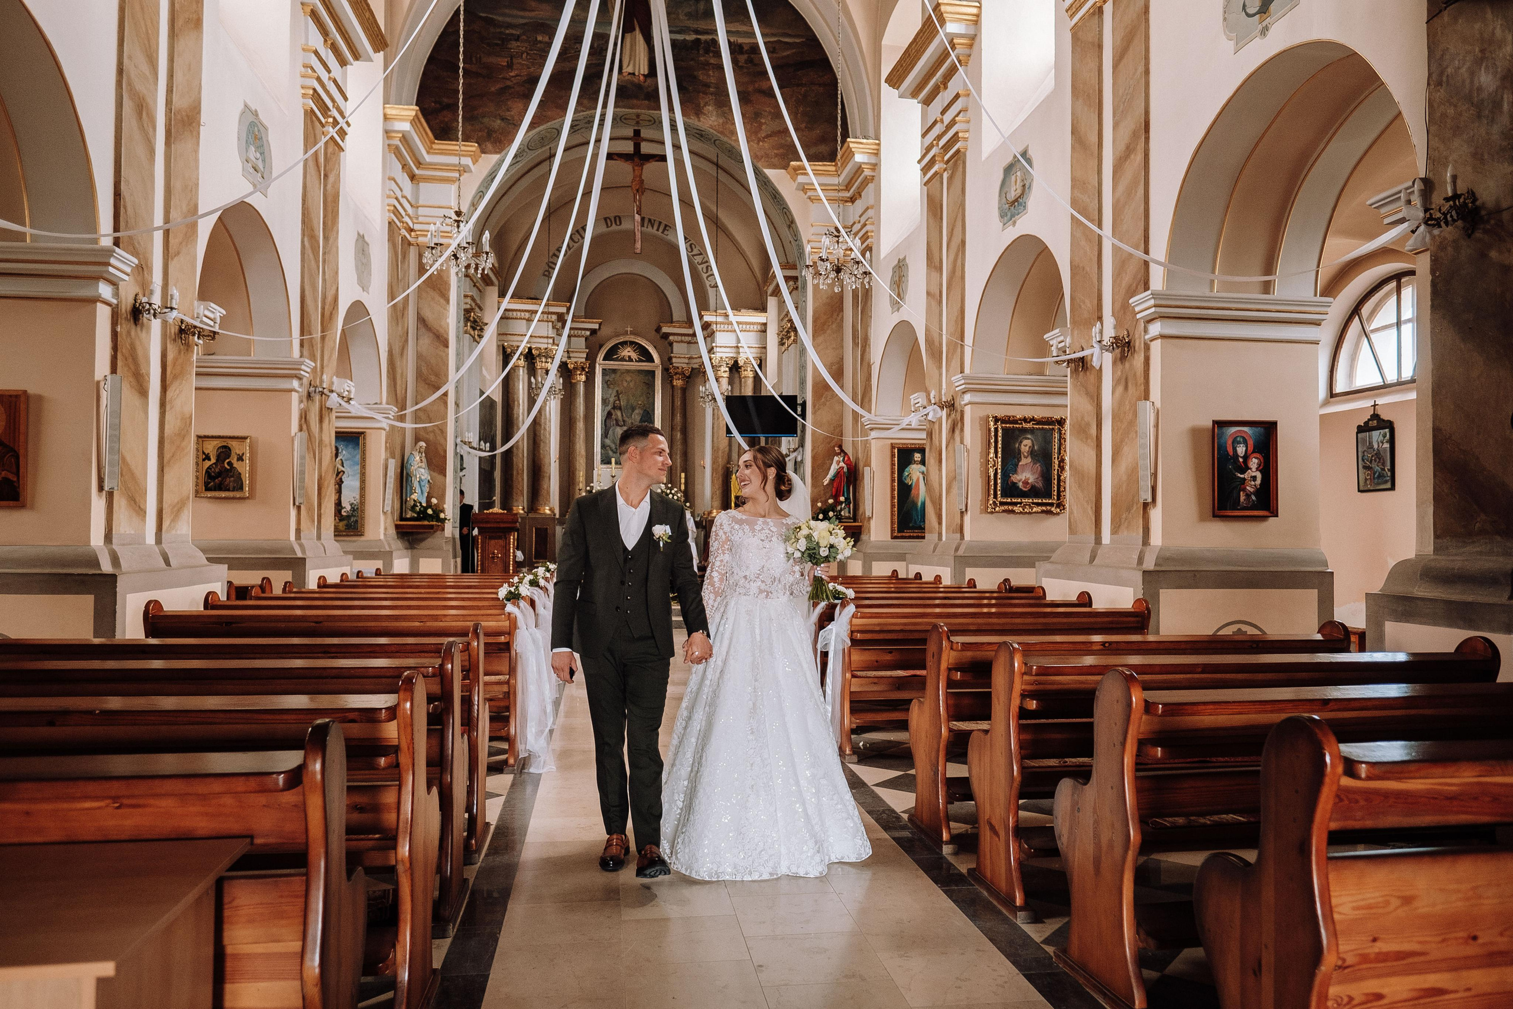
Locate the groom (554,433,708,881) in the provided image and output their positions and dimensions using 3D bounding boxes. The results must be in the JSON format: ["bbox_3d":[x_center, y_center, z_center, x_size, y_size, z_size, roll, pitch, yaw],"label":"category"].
[{"bbox_3d":[-0.513,0.576,4.185,0.650,1.815,0.450,1,-2,-9],"label":"groom"}]

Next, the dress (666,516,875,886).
[{"bbox_3d":[0.038,0.768,4.435,0.900,1.460,0.850,1,-2,-9],"label":"dress"}]

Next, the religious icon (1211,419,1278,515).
[{"bbox_3d":[3.529,-0.254,7.318,0.522,0.697,0.060,1,-2,-9],"label":"religious icon"}]

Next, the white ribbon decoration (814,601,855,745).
[{"bbox_3d":[0.474,1.022,6.214,0.260,0.860,0.300,1,-2,-9],"label":"white ribbon decoration"}]

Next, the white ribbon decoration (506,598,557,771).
[{"bbox_3d":[-1.317,1.049,5.928,0.296,0.997,0.340,1,-2,-9],"label":"white ribbon decoration"}]

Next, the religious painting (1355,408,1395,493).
[{"bbox_3d":[6.091,-0.549,9.882,0.060,0.859,0.512,1,-2,-9],"label":"religious painting"}]

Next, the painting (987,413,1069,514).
[{"bbox_3d":[2.976,-0.442,11.149,0.932,1.108,0.090,1,-2,-9],"label":"painting"}]

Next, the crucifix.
[{"bbox_3d":[-1.872,-4.849,15.757,0.882,1.961,0.250,1,-2,-9],"label":"crucifix"}]

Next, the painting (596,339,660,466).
[{"bbox_3d":[-2.511,-1.986,19.849,1.265,2.545,0.150,1,-2,-9],"label":"painting"}]

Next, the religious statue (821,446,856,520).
[{"bbox_3d":[1.177,-0.319,14.352,0.400,1.080,0.360,0,-2,23],"label":"religious statue"}]

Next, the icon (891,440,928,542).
[{"bbox_3d":[2.355,-0.196,14.956,0.760,1.425,0.080,1,-2,-9],"label":"icon"}]

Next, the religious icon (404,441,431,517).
[{"bbox_3d":[-4.526,-0.340,13.491,0.300,1.010,0.280,2,-2,-37],"label":"religious icon"}]

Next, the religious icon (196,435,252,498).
[{"bbox_3d":[-4.819,-0.338,9.116,0.462,0.560,0.060,1,-2,-9],"label":"religious icon"}]

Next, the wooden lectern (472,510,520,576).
[{"bbox_3d":[-3.825,0.757,14.881,0.660,1.345,0.500,1,-2,-9],"label":"wooden lectern"}]

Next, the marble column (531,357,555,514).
[{"bbox_3d":[-3.692,-1.271,17.388,0.410,2.868,0.410,1,-2,-9],"label":"marble column"}]

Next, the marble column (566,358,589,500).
[{"bbox_3d":[-3.308,-1.222,18.658,0.420,2.856,0.420,1,-2,-9],"label":"marble column"}]

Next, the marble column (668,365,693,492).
[{"bbox_3d":[-1.432,-1.200,18.941,0.420,2.870,0.420,1,-2,-9],"label":"marble column"}]

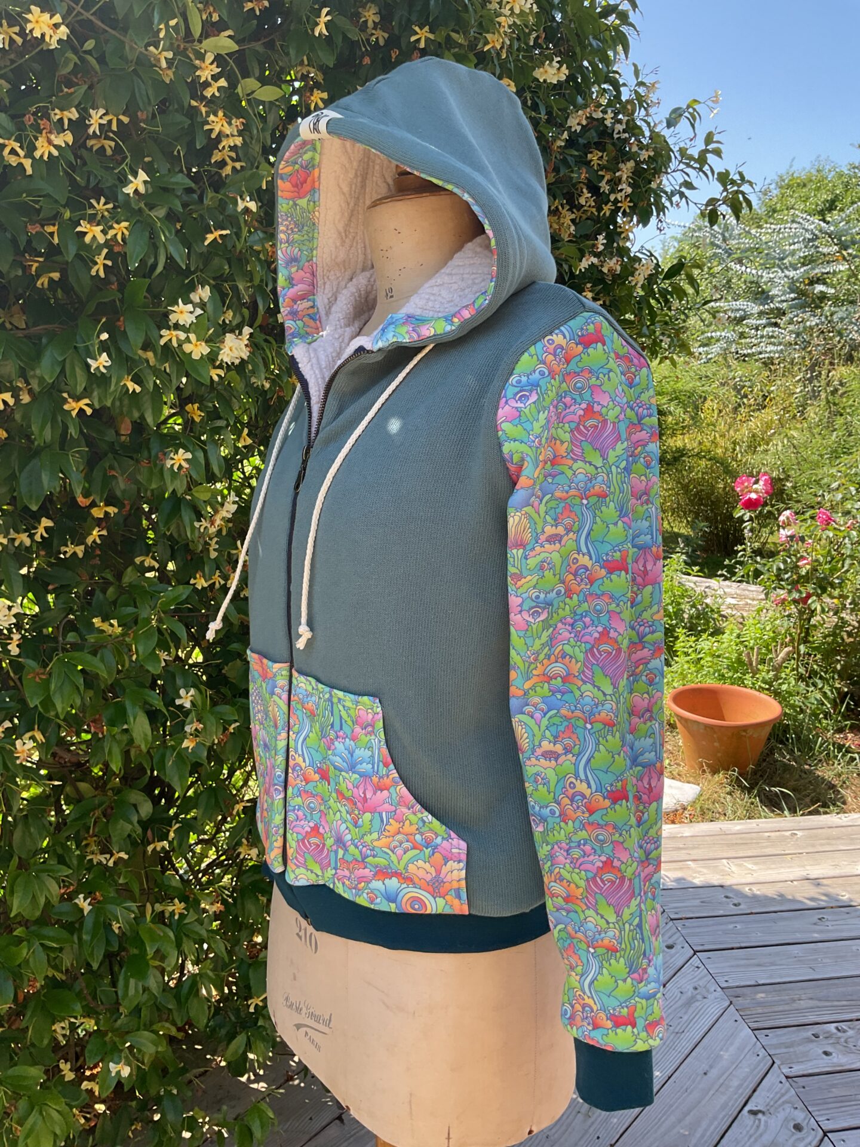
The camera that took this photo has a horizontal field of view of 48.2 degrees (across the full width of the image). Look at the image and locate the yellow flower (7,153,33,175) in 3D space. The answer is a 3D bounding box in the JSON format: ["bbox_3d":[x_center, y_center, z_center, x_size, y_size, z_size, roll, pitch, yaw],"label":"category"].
[{"bbox_3d":[-0.457,-0.456,1.070,0.028,0.024,0.020,-2,19,-13],"label":"yellow flower"}]

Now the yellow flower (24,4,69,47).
[{"bbox_3d":[-0.430,-0.612,1.077,0.046,0.029,0.032,-4,10,-20],"label":"yellow flower"}]

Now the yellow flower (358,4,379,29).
[{"bbox_3d":[-0.077,-0.709,1.223,0.027,0.024,0.019,-1,10,-3],"label":"yellow flower"}]

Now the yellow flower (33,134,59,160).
[{"bbox_3d":[-0.431,-0.479,1.080,0.027,0.028,0.020,-2,17,-11],"label":"yellow flower"}]

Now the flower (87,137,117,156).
[{"bbox_3d":[-0.389,-0.505,1.138,0.035,0.015,0.019,-3,10,-18],"label":"flower"}]

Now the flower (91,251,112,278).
[{"bbox_3d":[-0.389,-0.365,1.136,0.025,0.032,0.020,-7,9,-33],"label":"flower"}]

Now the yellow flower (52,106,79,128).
[{"bbox_3d":[-0.412,-0.514,1.083,0.031,0.025,0.020,-2,14,-13],"label":"yellow flower"}]

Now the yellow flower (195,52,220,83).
[{"bbox_3d":[-0.259,-0.591,1.122,0.029,0.028,0.022,-2,10,-12],"label":"yellow flower"}]

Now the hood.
[{"bbox_3d":[-0.011,-0.292,0.839,0.270,0.290,0.230,-11,17,-43],"label":"hood"}]

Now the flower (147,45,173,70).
[{"bbox_3d":[-0.314,-0.601,1.119,0.029,0.028,0.020,-2,-5,-11],"label":"flower"}]

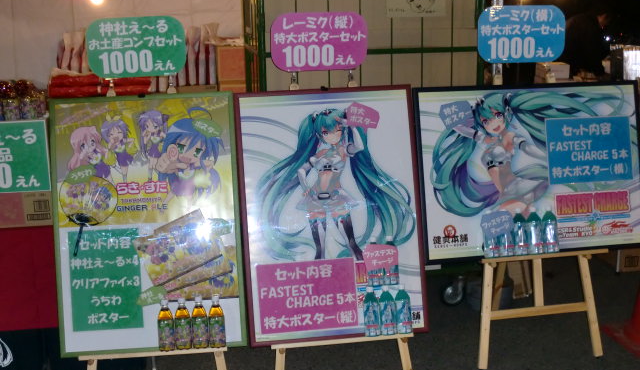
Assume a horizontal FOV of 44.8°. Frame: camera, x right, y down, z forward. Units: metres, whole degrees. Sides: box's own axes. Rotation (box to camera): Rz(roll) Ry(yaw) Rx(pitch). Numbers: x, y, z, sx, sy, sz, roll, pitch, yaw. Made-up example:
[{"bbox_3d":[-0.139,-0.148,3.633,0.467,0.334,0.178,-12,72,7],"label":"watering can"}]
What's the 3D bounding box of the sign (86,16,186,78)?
[{"bbox_3d":[-0.775,-0.583,3.284,0.420,0.257,0.012,-3,-2,-3],"label":"sign"}]

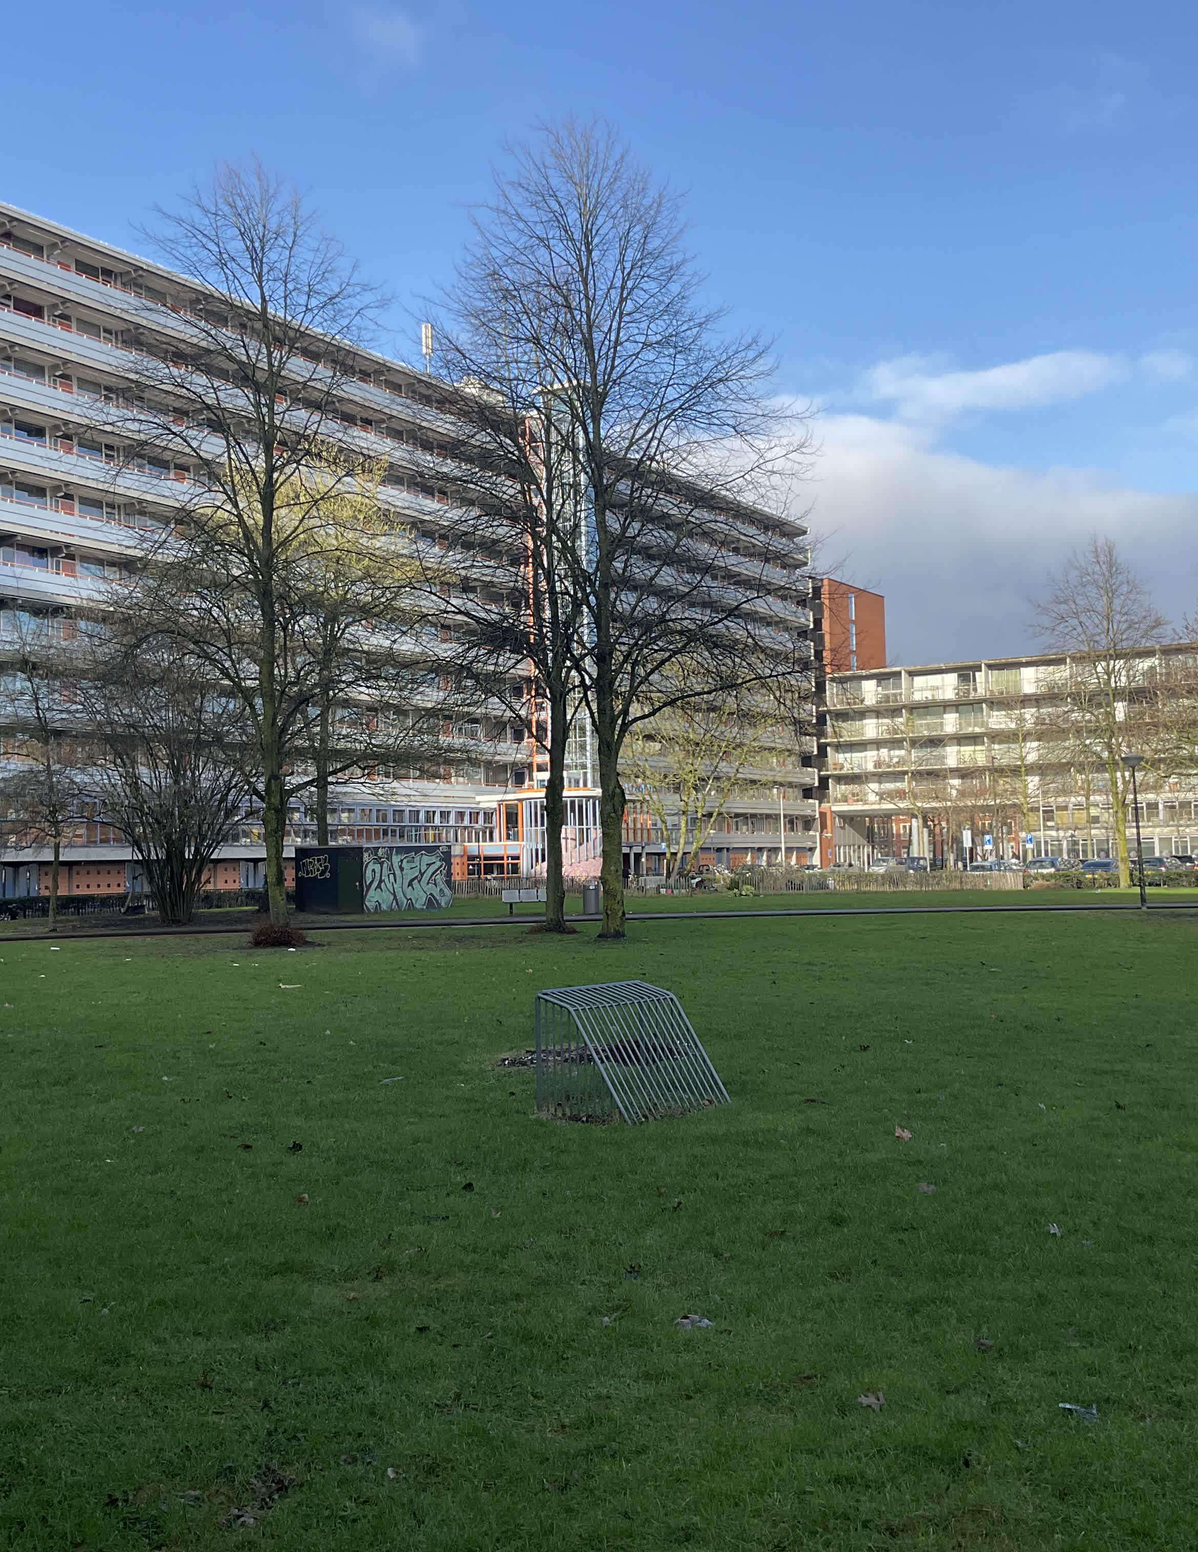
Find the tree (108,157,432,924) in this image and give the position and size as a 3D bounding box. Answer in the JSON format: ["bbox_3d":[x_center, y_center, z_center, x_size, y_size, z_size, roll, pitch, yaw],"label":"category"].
[{"bbox_3d":[-7.440,-5.204,38.916,7.213,17.610,6.997,0,-3,-11],"label":"tree"}]

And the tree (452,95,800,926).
[{"bbox_3d":[0.616,-5.197,35.702,7.227,17.000,7.010,-1,-3,1],"label":"tree"}]

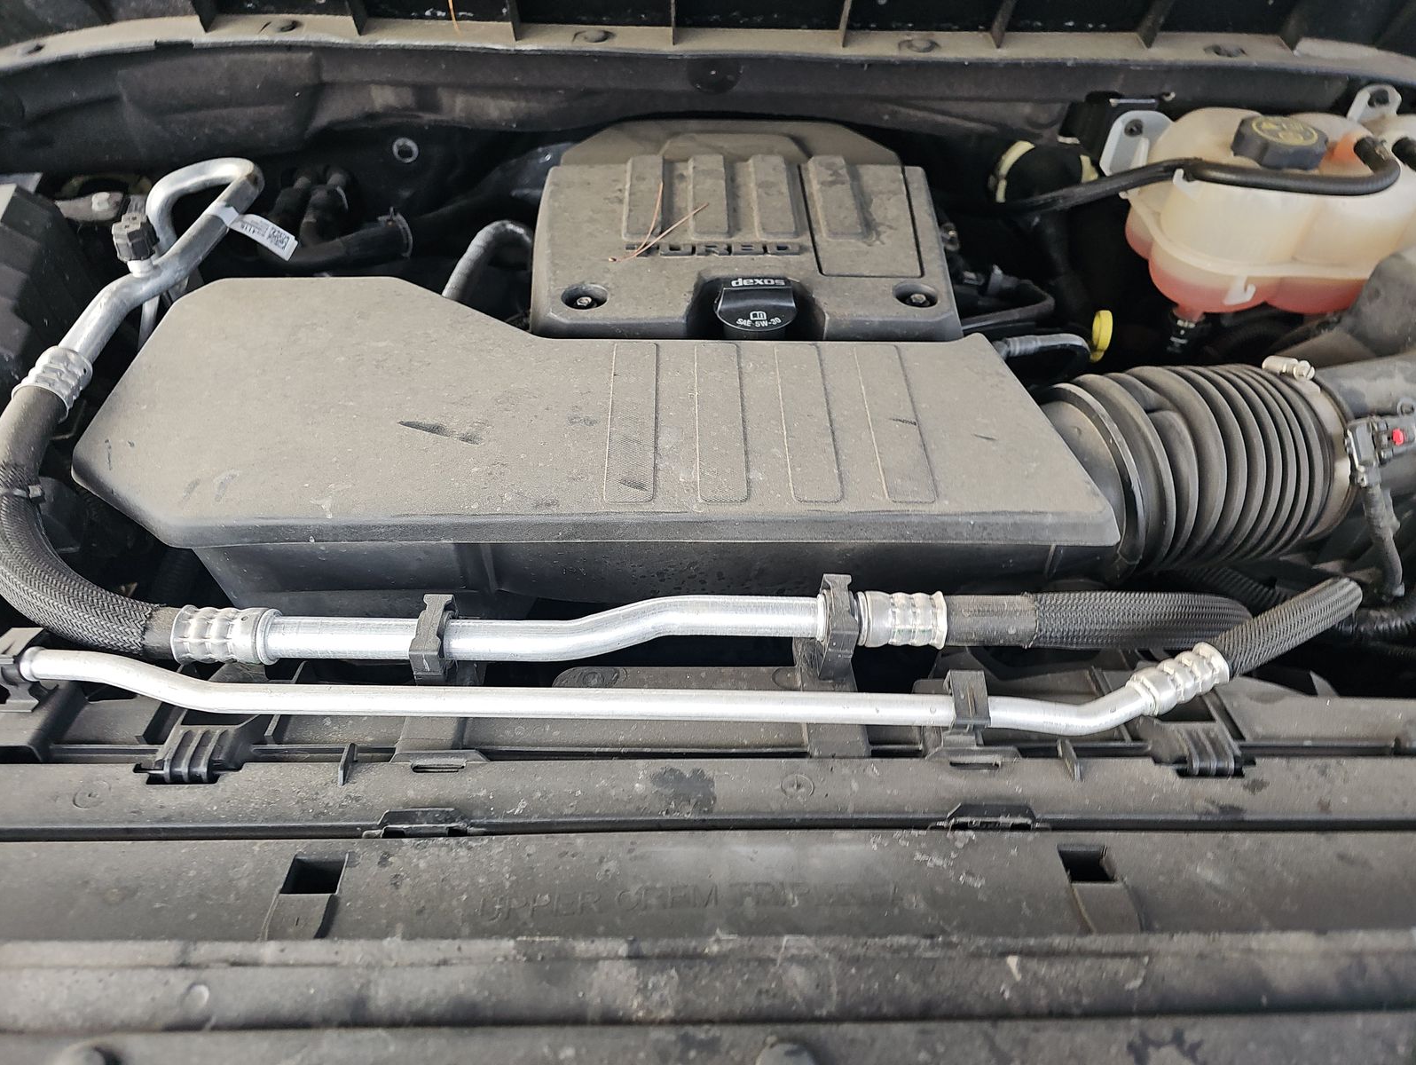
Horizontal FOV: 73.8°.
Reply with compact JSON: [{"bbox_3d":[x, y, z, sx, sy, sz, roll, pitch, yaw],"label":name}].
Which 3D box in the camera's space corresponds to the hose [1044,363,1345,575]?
[{"bbox_3d":[0.278,-0.038,0.583,0.172,0.124,0.124,-9,48,-18],"label":"hose"}]

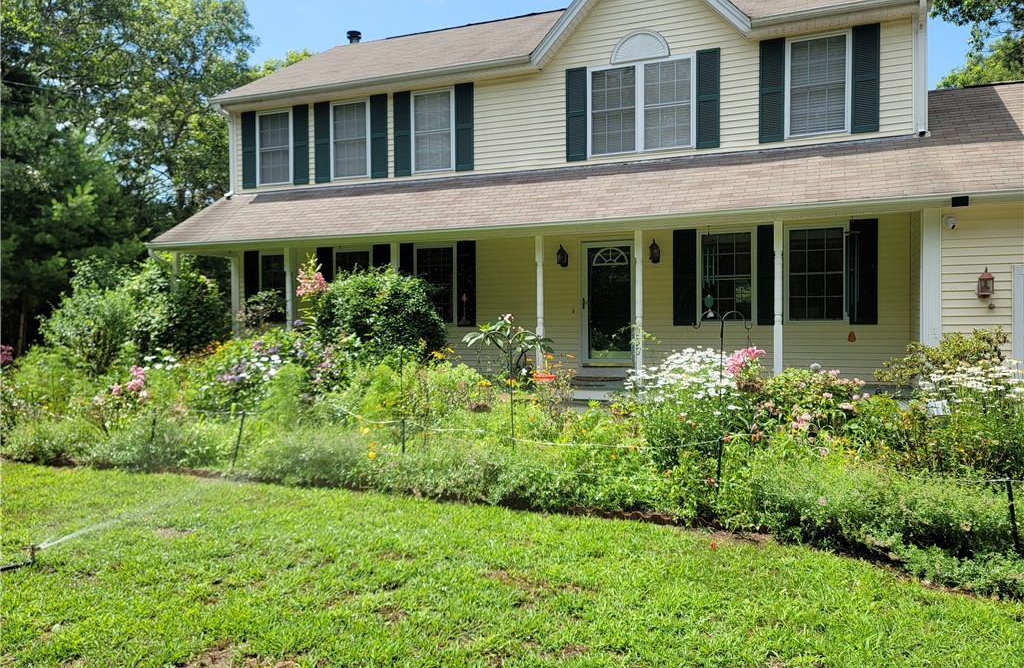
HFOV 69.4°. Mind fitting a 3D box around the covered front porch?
[{"bbox_3d":[-0.331,-0.371,11.924,12.150,2.650,2.020,0,1,21],"label":"covered front porch"}]

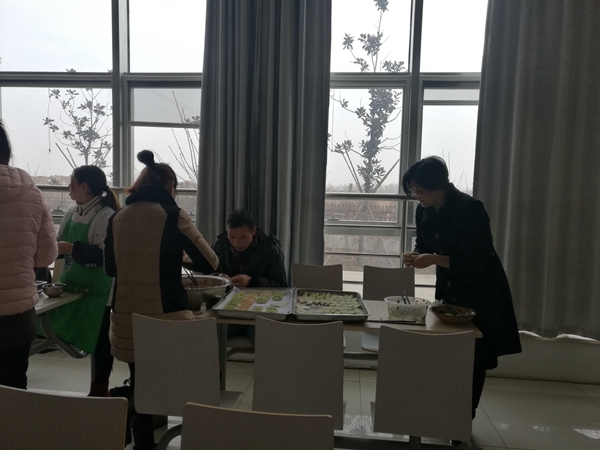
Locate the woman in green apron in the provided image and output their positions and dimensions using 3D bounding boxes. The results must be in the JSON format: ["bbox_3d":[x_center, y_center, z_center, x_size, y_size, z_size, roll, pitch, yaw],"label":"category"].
[{"bbox_3d":[-1.375,0.385,3.067,0.360,1.570,0.460,-3,6,-42],"label":"woman in green apron"}]

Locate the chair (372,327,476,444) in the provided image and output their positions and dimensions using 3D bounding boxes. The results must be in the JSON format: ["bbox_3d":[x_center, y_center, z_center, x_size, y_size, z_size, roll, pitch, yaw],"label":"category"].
[{"bbox_3d":[0.531,0.850,2.068,0.400,0.895,0.450,2,5,6],"label":"chair"}]

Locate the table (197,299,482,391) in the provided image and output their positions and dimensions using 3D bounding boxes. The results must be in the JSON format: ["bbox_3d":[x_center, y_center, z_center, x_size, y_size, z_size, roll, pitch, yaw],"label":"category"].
[{"bbox_3d":[0.111,0.859,2.664,1.580,0.760,0.620,2,5,6],"label":"table"}]

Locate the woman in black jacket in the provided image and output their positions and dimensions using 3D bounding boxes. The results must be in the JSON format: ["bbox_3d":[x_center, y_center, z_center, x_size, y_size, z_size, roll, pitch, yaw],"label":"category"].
[{"bbox_3d":[0.933,0.431,2.737,0.620,1.640,0.520,0,5,-16],"label":"woman in black jacket"}]

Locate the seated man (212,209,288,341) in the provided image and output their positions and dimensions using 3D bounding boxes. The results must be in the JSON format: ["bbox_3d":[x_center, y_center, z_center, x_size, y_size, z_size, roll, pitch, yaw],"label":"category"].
[{"bbox_3d":[-0.358,0.543,3.079,0.540,1.300,0.680,2,5,6],"label":"seated man"}]

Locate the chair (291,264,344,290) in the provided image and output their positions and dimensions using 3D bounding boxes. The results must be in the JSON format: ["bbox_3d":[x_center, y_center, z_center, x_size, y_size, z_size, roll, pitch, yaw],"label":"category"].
[{"bbox_3d":[0.103,0.750,3.166,0.390,0.895,0.450,2,5,6],"label":"chair"}]

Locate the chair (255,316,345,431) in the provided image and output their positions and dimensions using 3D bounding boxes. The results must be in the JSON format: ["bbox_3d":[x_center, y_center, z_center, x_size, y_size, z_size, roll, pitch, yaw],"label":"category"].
[{"bbox_3d":[0.006,0.831,2.144,0.400,0.895,0.450,2,5,6],"label":"chair"}]

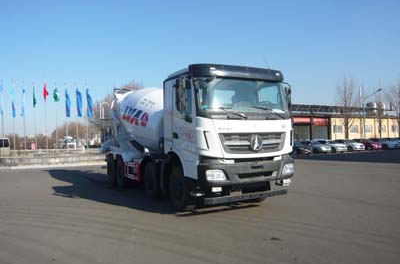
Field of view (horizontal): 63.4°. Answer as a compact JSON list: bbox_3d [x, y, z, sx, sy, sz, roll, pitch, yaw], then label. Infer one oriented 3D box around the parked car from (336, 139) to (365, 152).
[{"bbox_3d":[16.437,1.483,36.741,1.780,1.460,4.500,-1,-2,-28],"label":"parked car"}]

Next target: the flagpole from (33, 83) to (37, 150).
[{"bbox_3d":[-23.300,-1.576,45.523,0.160,10.760,0.160,-1,-2,-27],"label":"flagpole"}]

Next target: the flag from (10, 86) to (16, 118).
[{"bbox_3d":[-23.151,-3.666,40.200,0.800,3.950,0.350,-1,-3,-30],"label":"flag"}]

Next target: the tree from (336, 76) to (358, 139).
[{"bbox_3d":[19.724,-2.577,43.608,2.800,9.800,2.600,-2,-2,0],"label":"tree"}]

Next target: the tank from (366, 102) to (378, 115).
[{"bbox_3d":[32.964,-4.446,62.000,1.850,2.300,1.850,-3,-3,28],"label":"tank"}]

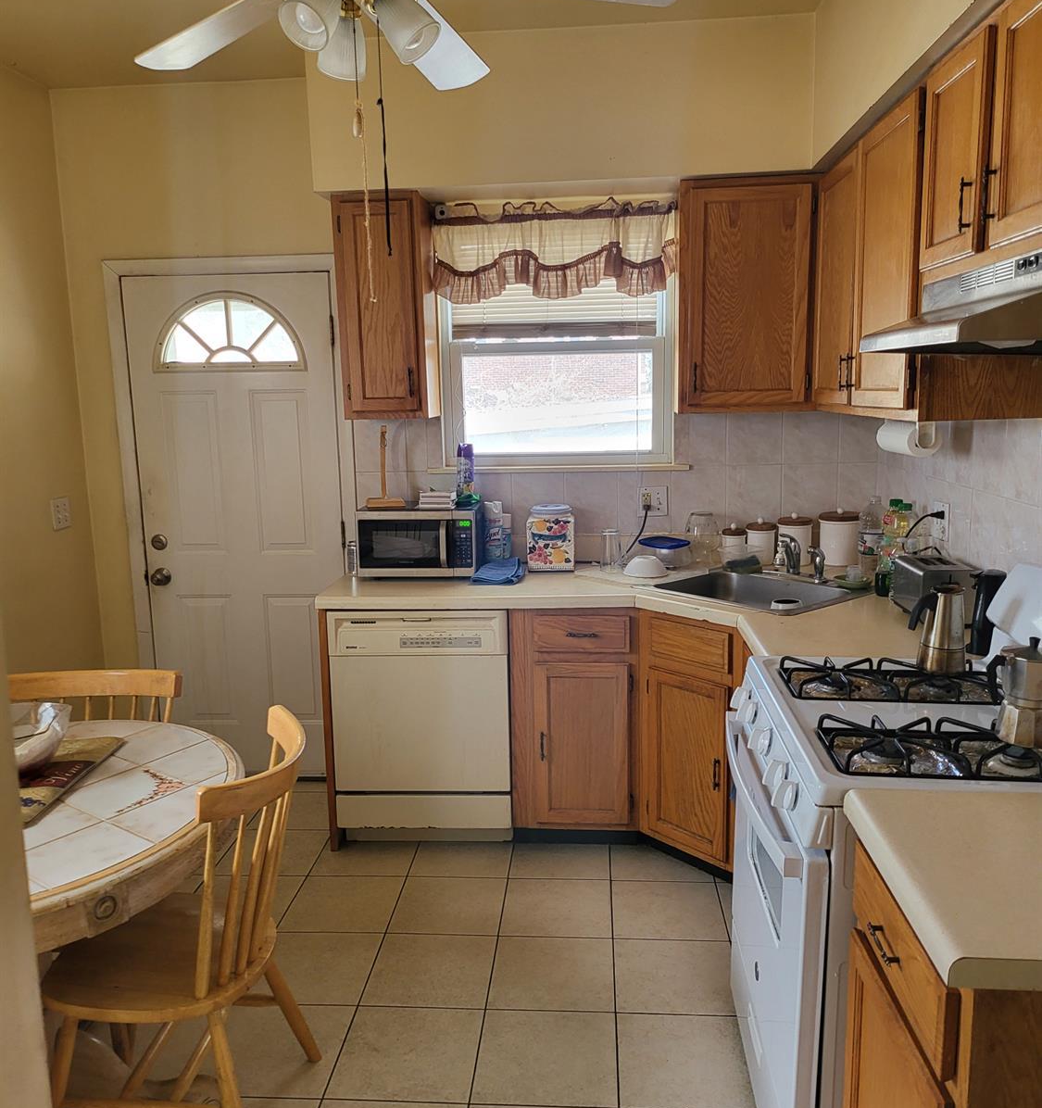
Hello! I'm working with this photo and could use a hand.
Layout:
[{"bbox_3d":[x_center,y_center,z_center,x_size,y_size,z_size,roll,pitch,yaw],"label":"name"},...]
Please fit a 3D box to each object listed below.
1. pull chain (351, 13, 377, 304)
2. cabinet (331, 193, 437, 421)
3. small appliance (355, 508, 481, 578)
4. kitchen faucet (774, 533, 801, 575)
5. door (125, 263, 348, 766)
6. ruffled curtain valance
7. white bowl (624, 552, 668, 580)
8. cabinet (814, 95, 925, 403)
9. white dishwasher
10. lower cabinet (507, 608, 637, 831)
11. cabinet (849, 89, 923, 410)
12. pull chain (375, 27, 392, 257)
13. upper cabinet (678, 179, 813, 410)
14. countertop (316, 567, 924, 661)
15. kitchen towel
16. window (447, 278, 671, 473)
[{"bbox_3d":[-0.322,-0.806,1.972,0.035,0.572,0.028,-1,10,4],"label":"pull chain"},{"bbox_3d":[-0.479,-0.880,3.485,0.298,0.768,0.333,0,10,4],"label":"cabinet"},{"bbox_3d":[-0.366,-0.060,3.583,0.435,0.242,0.305,-1,10,2],"label":"small appliance"},{"bbox_3d":[0.920,0.004,3.308,0.055,0.150,0.165,5,12,34],"label":"kitchen faucet"},{"bbox_3d":[-1.103,-0.074,3.835,0.813,2.020,0.045,-1,10,4],"label":"door"},{"bbox_3d":[0.120,-1.103,3.520,0.896,0.360,0.090,0,10,4],"label":"ruffled curtain valance"},{"bbox_3d":[0.456,0.039,3.498,0.166,0.066,0.166,0,10,4],"label":"white bowl"},{"bbox_3d":[1.098,-0.776,2.685,0.329,0.766,1.070,0,10,4],"label":"cabinet"},{"bbox_3d":[-0.315,0.545,3.535,0.602,0.820,0.600,-1,10,4],"label":"white dishwasher"},{"bbox_3d":[0.203,0.518,3.491,0.422,0.790,0.610,-1,10,4],"label":"lower cabinet"},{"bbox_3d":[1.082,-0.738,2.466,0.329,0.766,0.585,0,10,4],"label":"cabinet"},{"bbox_3d":[-0.284,-0.860,2.001,0.018,0.465,0.016,-1,10,4],"label":"pull chain"},{"bbox_3d":[0.766,-0.879,3.355,0.445,0.760,0.325,-1,10,4],"label":"upper cabinet"},{"bbox_3d":[0.303,0.165,3.086,1.991,0.042,1.355,0,10,4],"label":"countertop"},{"bbox_3d":[-0.071,0.053,3.417,0.185,0.055,0.200,-1,10,4],"label":"kitchen towel"},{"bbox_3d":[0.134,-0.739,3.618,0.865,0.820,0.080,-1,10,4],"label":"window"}]

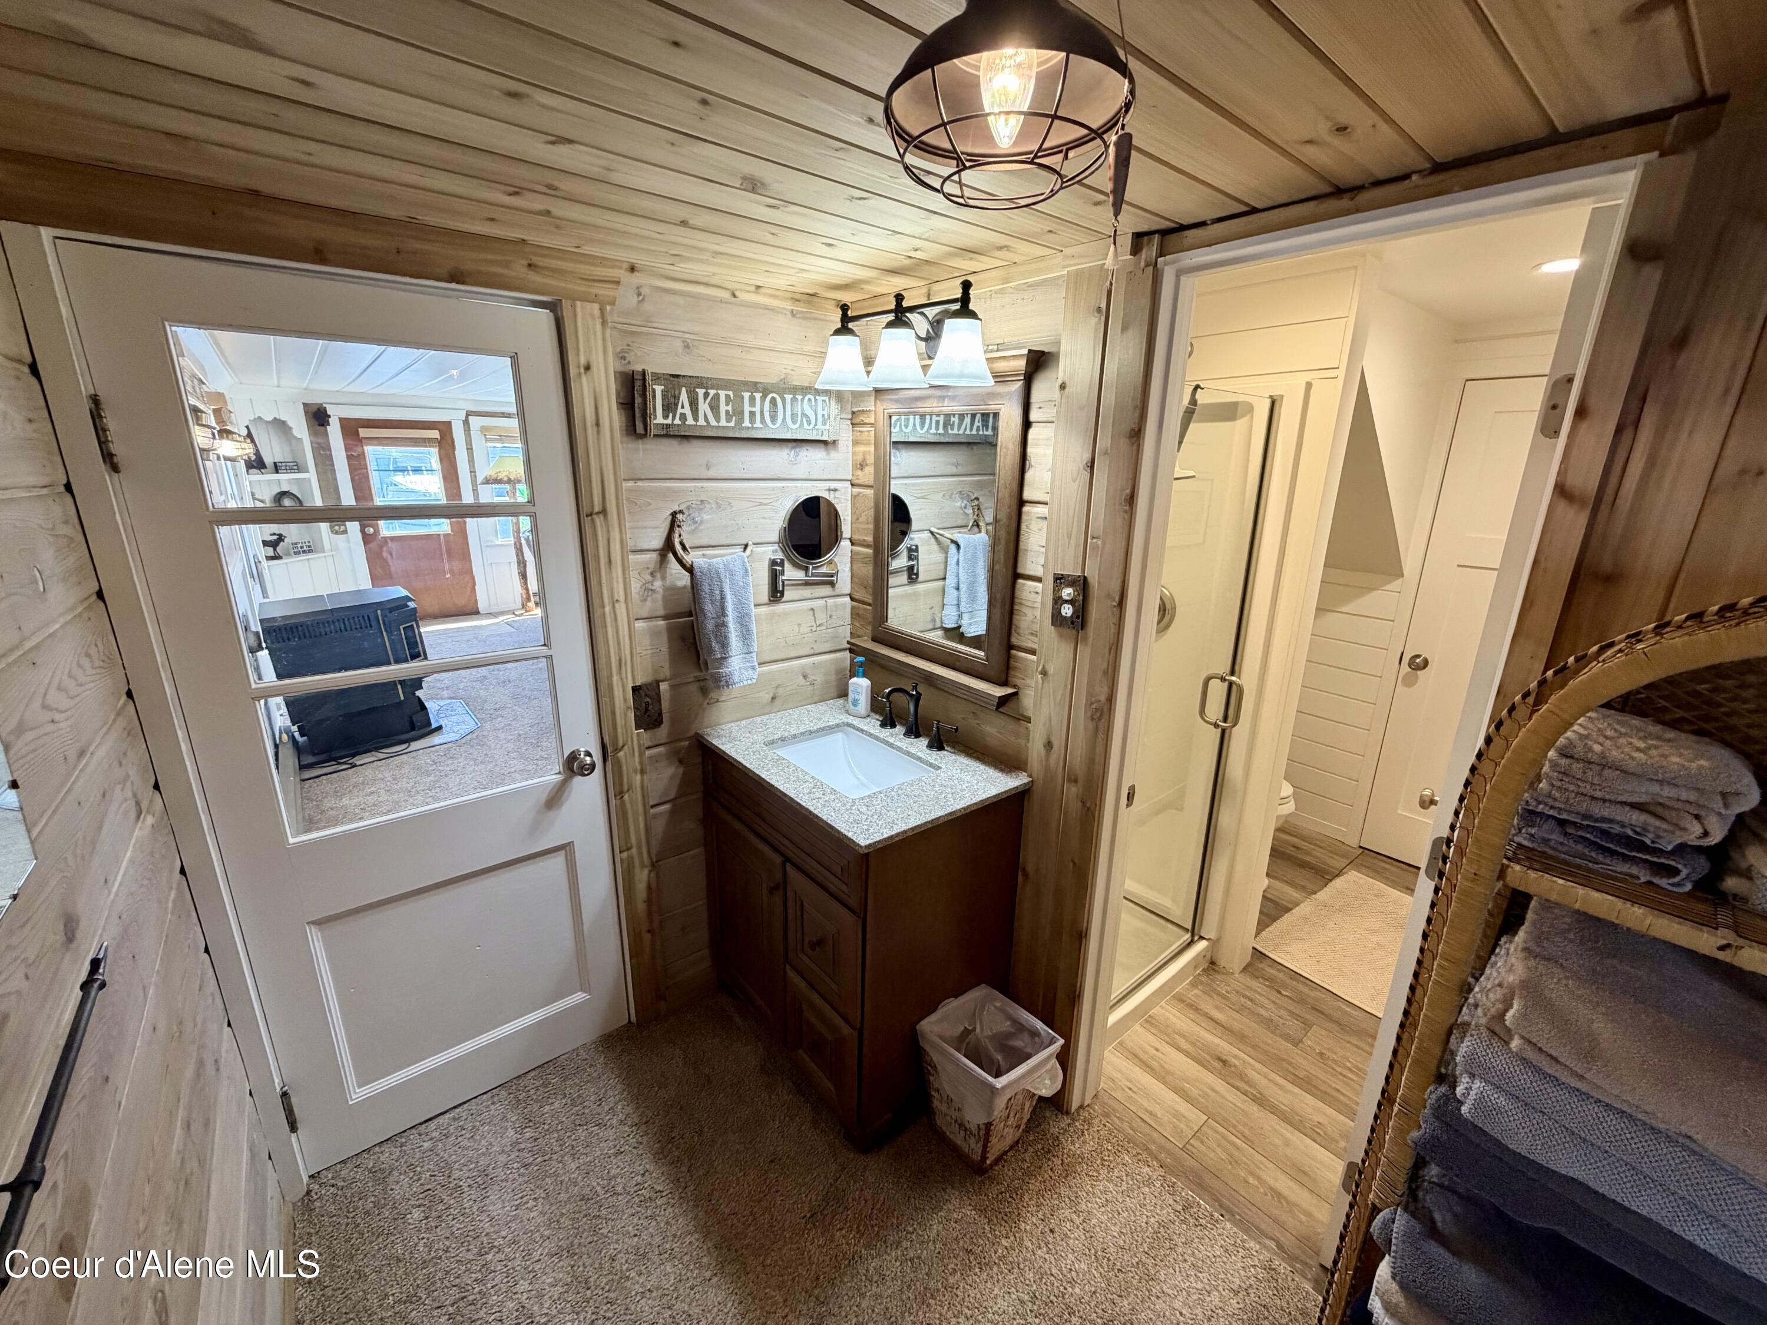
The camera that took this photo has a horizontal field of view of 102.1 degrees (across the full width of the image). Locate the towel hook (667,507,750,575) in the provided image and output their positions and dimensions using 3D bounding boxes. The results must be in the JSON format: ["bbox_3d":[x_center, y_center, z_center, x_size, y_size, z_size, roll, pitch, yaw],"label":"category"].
[{"bbox_3d":[-0.440,-0.328,1.926,0.250,0.175,0.125,-12,21,-38],"label":"towel hook"}]

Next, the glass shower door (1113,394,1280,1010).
[{"bbox_3d":[0.827,0.176,1.995,0.600,1.755,0.030,-12,21,-38],"label":"glass shower door"}]

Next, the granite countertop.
[{"bbox_3d":[-0.079,0.262,1.972,0.558,0.022,0.790,-12,21,-38],"label":"granite countertop"}]

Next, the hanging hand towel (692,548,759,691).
[{"bbox_3d":[-0.435,-0.117,1.967,0.165,0.365,0.120,-12,21,-38],"label":"hanging hand towel"}]

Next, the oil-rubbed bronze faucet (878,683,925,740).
[{"bbox_3d":[0.053,0.146,2.044,0.150,0.168,0.055,-12,21,-38],"label":"oil-rubbed bronze faucet"}]

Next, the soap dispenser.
[{"bbox_3d":[-0.073,0.076,2.234,0.068,0.187,0.042,13,20,33],"label":"soap dispenser"}]

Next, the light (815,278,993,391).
[{"bbox_3d":[0.068,-0.792,1.776,0.225,0.212,0.600,-12,21,-38],"label":"light"}]

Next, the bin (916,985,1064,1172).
[{"bbox_3d":[0.260,1.060,1.809,0.240,0.300,0.255,-12,21,-38],"label":"bin"}]

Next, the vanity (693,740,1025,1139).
[{"bbox_3d":[-0.085,0.678,2.100,0.540,0.855,0.765,-12,21,-38],"label":"vanity"}]

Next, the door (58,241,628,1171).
[{"bbox_3d":[-1.059,0.203,1.668,0.765,1.965,0.045,-12,21,-38],"label":"door"}]

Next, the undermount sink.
[{"bbox_3d":[-0.091,0.321,1.986,0.290,0.140,0.420,-12,21,-38],"label":"undermount sink"}]

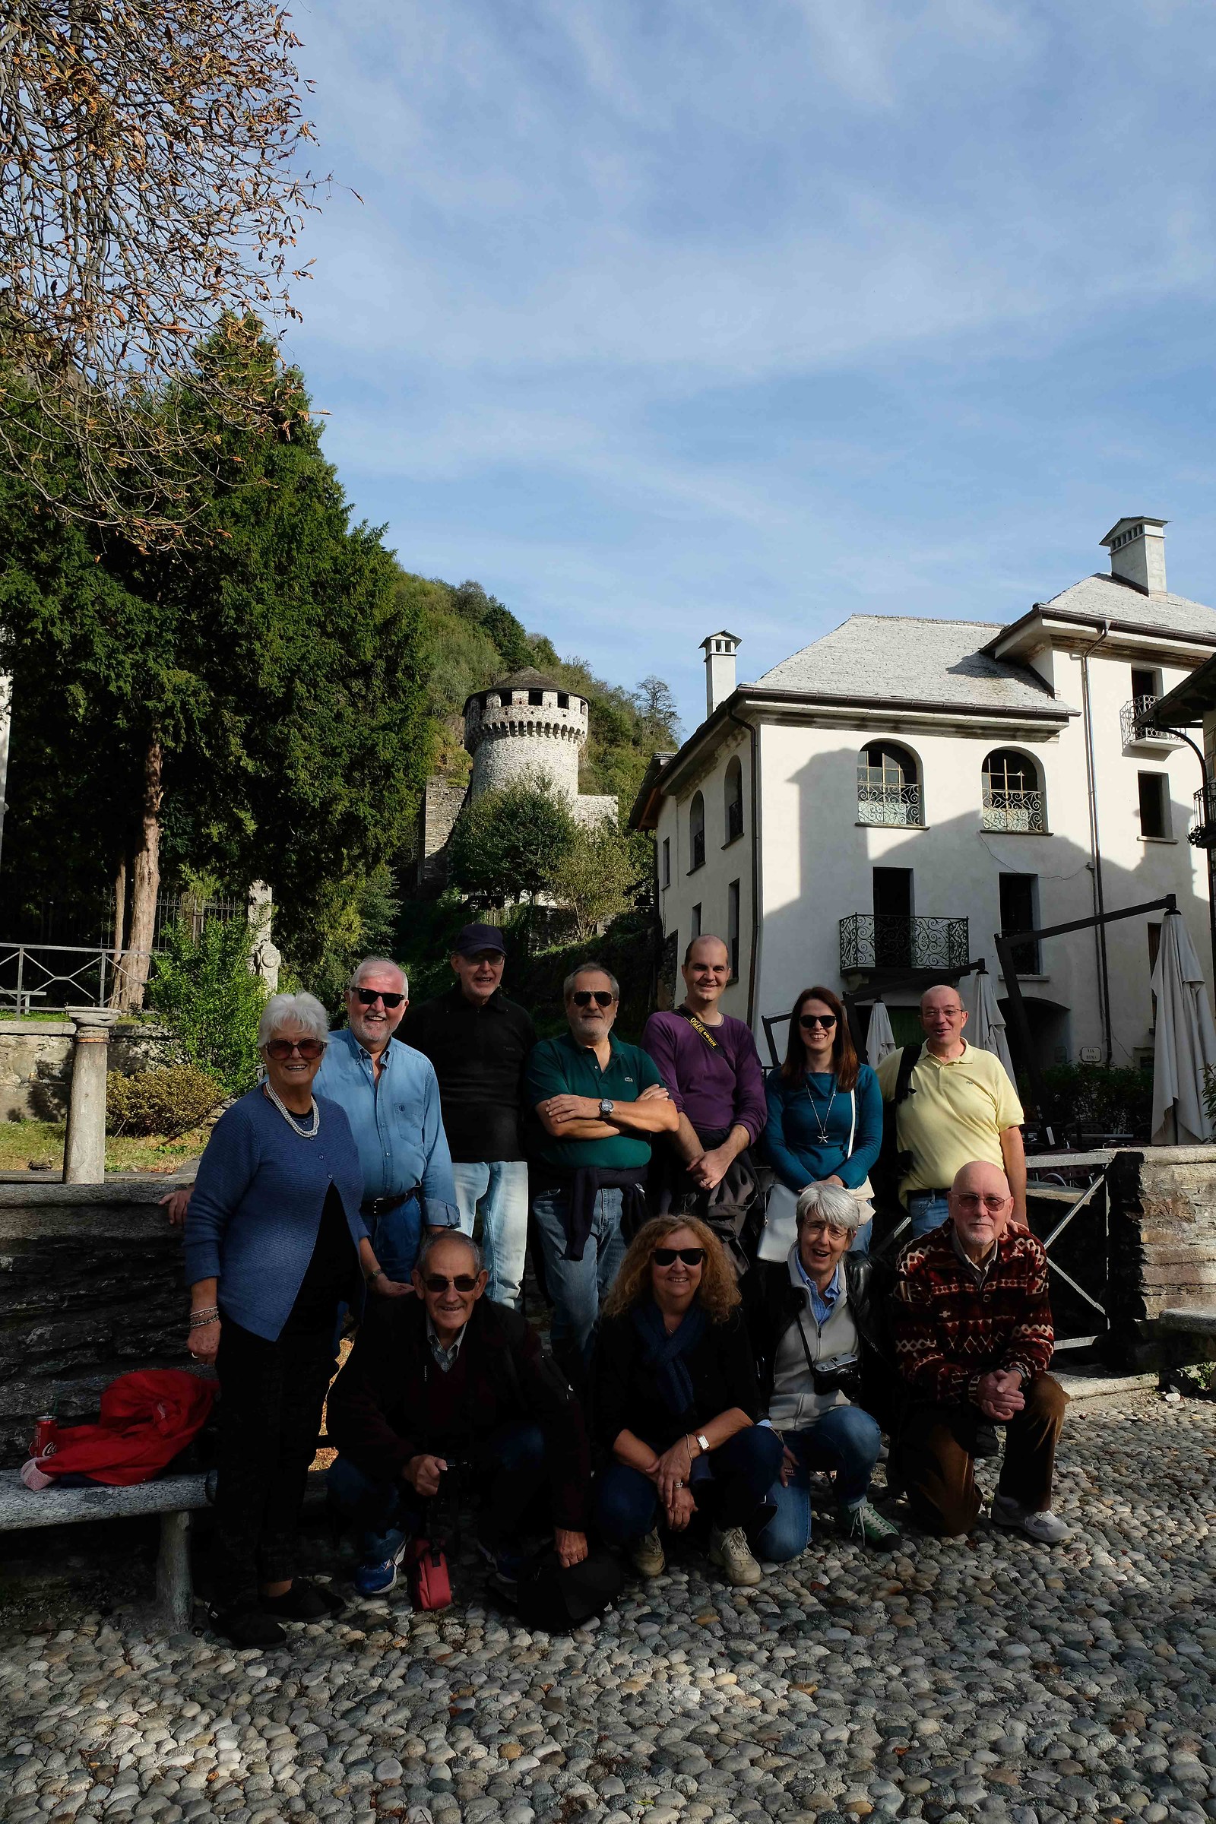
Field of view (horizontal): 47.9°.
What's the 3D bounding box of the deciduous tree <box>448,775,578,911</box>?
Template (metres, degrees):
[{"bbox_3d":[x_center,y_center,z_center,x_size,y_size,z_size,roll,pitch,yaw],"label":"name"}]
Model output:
[{"bbox_3d":[-4.674,-3.382,66.935,6.000,6.300,5.600,0,-7,0],"label":"deciduous tree"}]

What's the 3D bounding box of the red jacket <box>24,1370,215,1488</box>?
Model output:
[{"bbox_3d":[-1.254,1.337,3.530,0.470,0.260,0.320,1,-7,-14],"label":"red jacket"}]

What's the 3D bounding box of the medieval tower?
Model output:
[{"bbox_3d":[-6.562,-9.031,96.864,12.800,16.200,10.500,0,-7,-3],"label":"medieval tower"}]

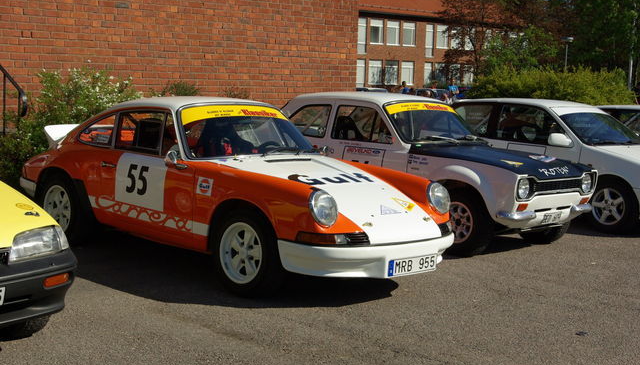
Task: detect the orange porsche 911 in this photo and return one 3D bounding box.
[{"bbox_3d":[-0.810,-0.037,8.032,1.650,1.290,4.100,-4,9,-45],"label":"orange porsche 911"}]

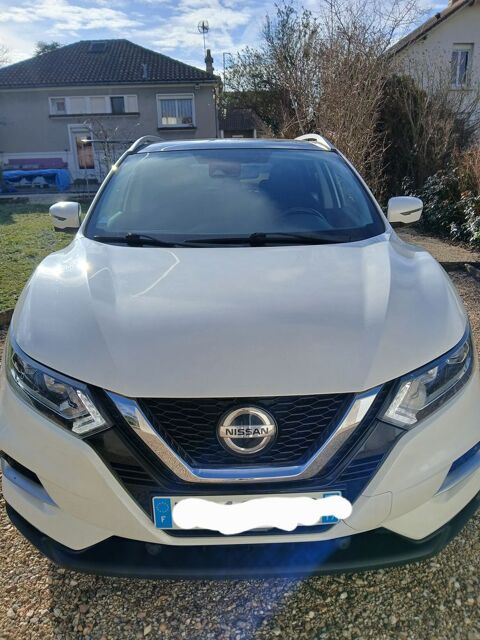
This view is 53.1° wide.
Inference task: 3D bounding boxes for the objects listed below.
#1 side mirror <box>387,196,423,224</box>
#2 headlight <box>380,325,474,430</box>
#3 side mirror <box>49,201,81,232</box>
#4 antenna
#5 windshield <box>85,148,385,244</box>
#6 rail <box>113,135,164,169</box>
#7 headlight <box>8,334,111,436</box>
[{"bbox_3d":[0.922,-0.605,2.660,0.205,0.170,0.140,-2,17,0],"label":"side mirror"},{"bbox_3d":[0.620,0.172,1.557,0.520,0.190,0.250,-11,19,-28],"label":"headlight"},{"bbox_3d":[-0.928,-0.566,2.655,0.205,0.170,0.140,-2,17,0],"label":"side mirror"},{"bbox_3d":[-1.521,-11.500,19.500,0.460,1.200,0.600,-2,17,0],"label":"antenna"},{"bbox_3d":[-0.005,-0.660,2.509,1.410,0.130,1.030,-2,44,0],"label":"windshield"},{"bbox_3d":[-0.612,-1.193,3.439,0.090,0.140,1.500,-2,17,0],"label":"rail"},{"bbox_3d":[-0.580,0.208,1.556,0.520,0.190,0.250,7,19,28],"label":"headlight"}]

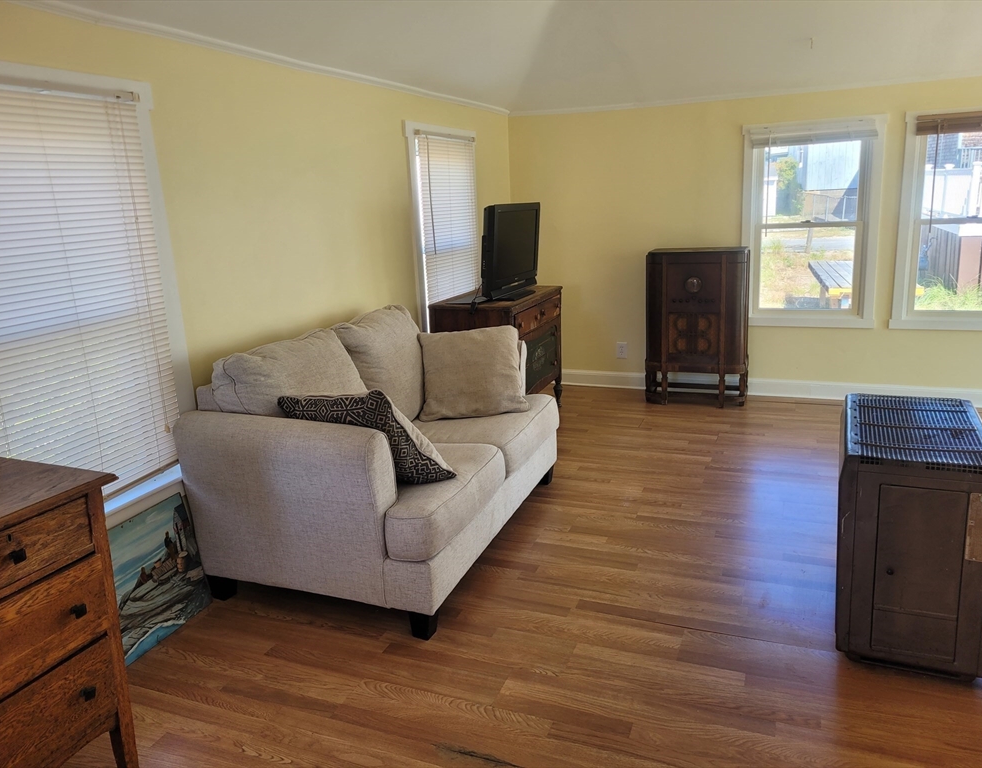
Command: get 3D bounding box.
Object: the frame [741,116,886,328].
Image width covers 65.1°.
[{"bbox_3d":[2.024,-1.002,4.898,0.808,1.281,0.110,3,15,23],"label":"frame"}]

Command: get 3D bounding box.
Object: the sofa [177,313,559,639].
[{"bbox_3d":[-0.372,0.199,3.203,0.959,0.904,1.569,2,14,20],"label":"sofa"}]

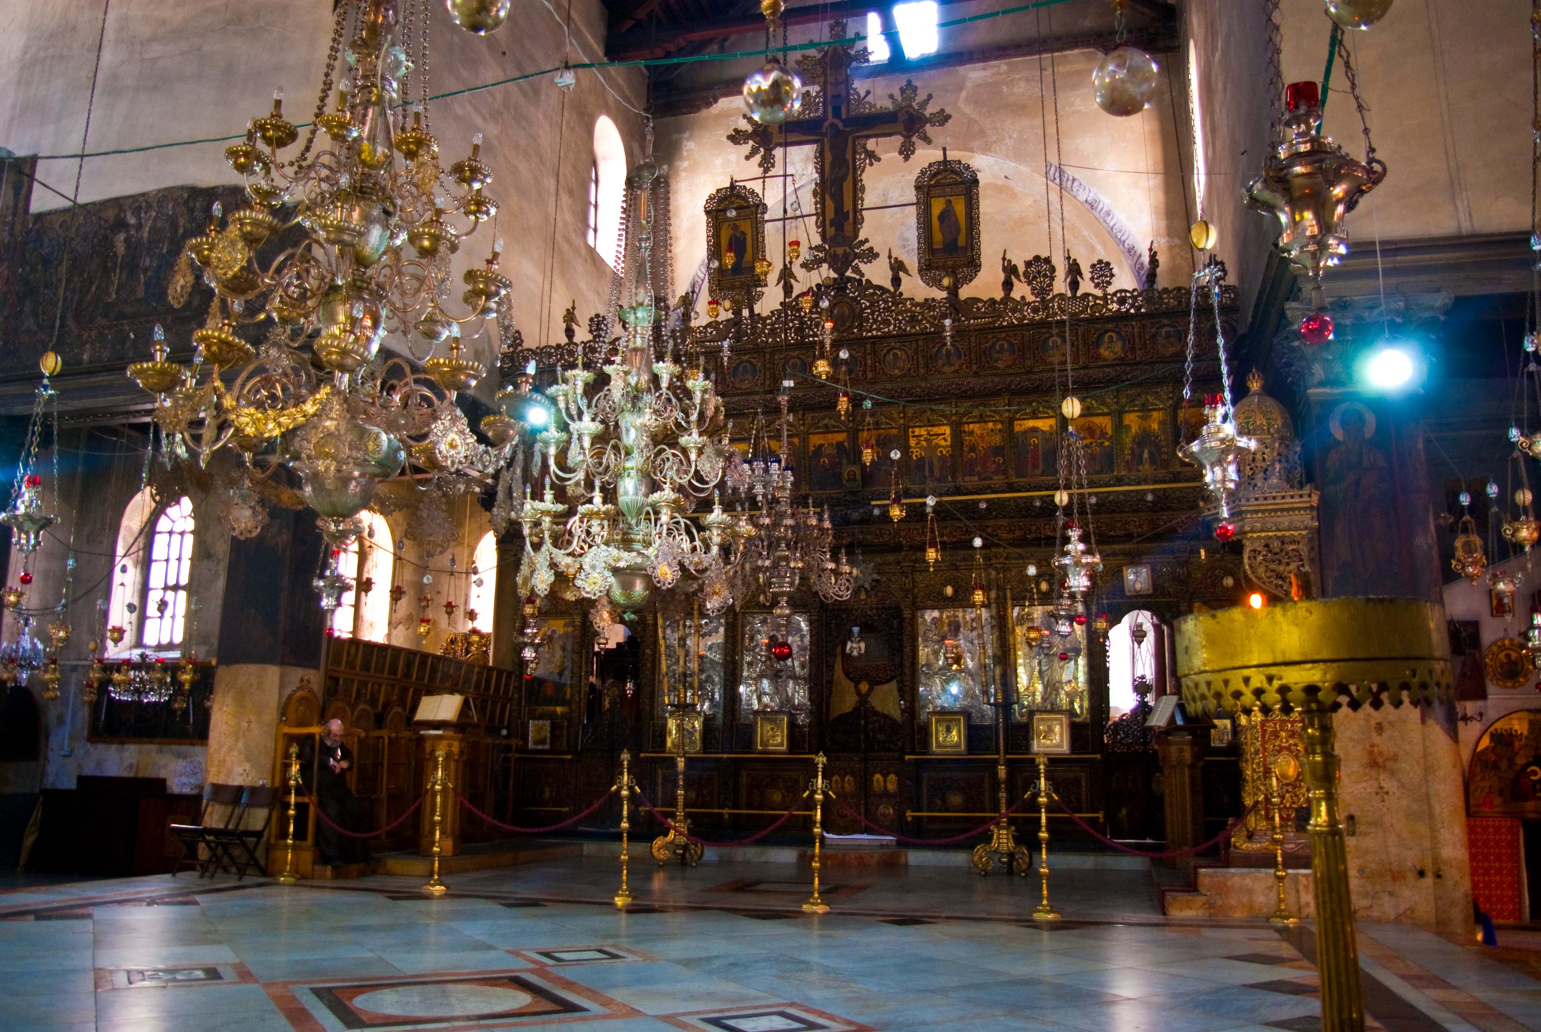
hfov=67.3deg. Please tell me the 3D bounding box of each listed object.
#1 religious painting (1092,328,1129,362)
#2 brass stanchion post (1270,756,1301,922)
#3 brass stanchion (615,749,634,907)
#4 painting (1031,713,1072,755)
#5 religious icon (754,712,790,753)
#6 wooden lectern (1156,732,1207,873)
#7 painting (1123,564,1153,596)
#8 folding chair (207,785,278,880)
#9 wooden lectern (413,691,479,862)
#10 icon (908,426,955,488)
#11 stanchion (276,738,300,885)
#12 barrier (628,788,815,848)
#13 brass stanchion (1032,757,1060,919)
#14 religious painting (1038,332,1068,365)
[{"bbox_3d":[3.939,-1.979,13.400,0.405,0.385,0.050,-3,-13,16],"label":"religious painting"},{"bbox_3d":[3.561,2.246,8.111,0.215,1.152,0.215,-3,-13,16],"label":"brass stanchion post"},{"bbox_3d":[-1.138,2.429,9.075,0.190,1.173,0.190,-3,-13,16],"label":"brass stanchion"},{"bbox_3d":[3.003,2.320,12.367,0.409,0.438,0.060,-2,-11,14],"label":"painting"},{"bbox_3d":[0.028,2.451,13.104,0.389,0.451,0.060,-2,-11,14],"label":"religious icon"},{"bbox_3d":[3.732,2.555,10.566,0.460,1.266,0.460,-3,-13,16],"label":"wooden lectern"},{"bbox_3d":[4.208,0.737,13.241,0.290,0.370,0.050,-3,-12,15],"label":"painting"},{"bbox_3d":[-4.882,2.913,10.725,0.430,0.820,0.500,-1,-12,7],"label":"folding chair"},{"bbox_3d":[-3.427,2.723,12.260,0.520,1.663,0.480,-3,-12,15],"label":"wooden lectern"},{"bbox_3d":[1.847,-0.697,13.337,0.503,0.699,0.040,-2,-11,14],"label":"icon"},{"bbox_3d":[-4.204,2.592,10.152,0.200,1.193,0.200,-3,-13,16],"label":"stanchion"},{"bbox_3d":[-0.372,2.332,8.949,1.398,0.443,0.050,-2,-12,12],"label":"barrier"},{"bbox_3d":[2.129,2.470,8.959,0.210,1.250,0.210,-3,-12,15],"label":"brass stanchion"},{"bbox_3d":[3.307,-1.964,13.583,0.370,0.385,0.050,-3,-13,16],"label":"religious painting"}]

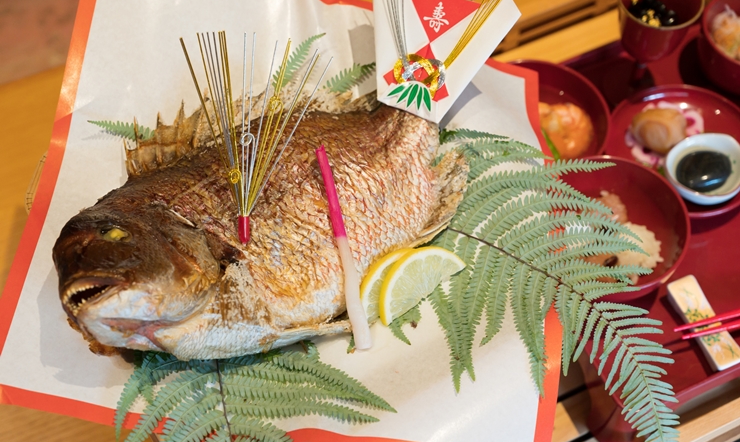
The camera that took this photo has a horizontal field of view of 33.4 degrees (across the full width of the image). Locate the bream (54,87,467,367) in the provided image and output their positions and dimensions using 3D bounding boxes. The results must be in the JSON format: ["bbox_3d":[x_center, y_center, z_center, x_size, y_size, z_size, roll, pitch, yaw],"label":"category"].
[{"bbox_3d":[-0.044,-0.021,0.715,0.300,0.080,0.140,-28,63,-16],"label":"bream"}]

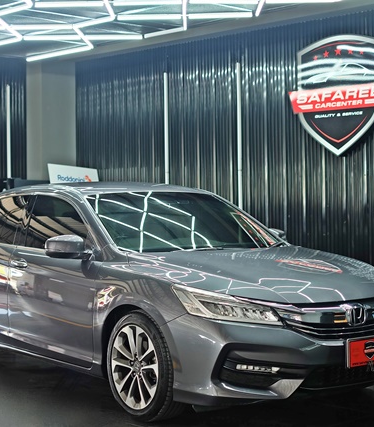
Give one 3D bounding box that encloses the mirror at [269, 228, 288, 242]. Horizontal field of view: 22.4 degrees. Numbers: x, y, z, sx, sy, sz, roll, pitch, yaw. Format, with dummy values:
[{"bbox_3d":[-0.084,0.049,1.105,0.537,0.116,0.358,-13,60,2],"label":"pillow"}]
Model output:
[{"bbox_3d":[0.670,0.188,7.251,0.260,0.155,0.140,-1,1,-37],"label":"mirror"}]

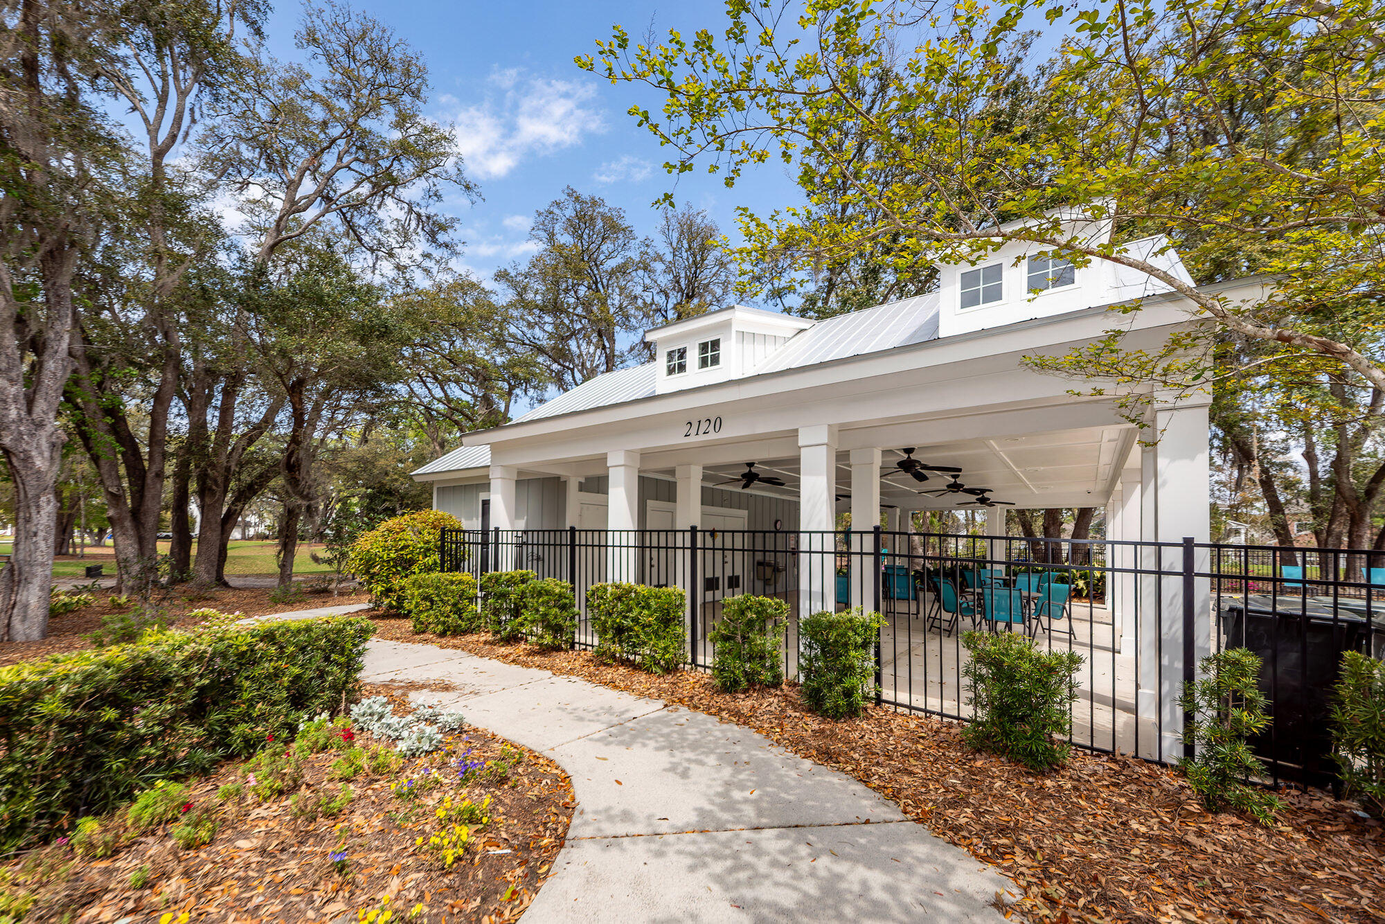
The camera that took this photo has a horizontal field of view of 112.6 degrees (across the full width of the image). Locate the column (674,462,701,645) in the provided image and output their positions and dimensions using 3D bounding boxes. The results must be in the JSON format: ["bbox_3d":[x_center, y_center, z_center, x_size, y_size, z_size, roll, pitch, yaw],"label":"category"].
[{"bbox_3d":[-0.052,1.483,7.400,0.310,2.780,0.310,-3,-5,38],"label":"column"}]

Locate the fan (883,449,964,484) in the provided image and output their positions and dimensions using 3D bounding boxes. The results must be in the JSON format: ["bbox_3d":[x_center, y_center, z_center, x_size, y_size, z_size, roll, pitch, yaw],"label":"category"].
[{"bbox_3d":[3.352,0.025,7.100,1.380,0.380,1.380,-3,-5,38],"label":"fan"}]

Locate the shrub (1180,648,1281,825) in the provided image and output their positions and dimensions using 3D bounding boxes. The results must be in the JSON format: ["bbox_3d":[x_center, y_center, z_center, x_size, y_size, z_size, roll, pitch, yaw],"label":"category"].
[{"bbox_3d":[3.164,1.590,2.720,0.450,0.860,0.420,-3,-5,38],"label":"shrub"}]

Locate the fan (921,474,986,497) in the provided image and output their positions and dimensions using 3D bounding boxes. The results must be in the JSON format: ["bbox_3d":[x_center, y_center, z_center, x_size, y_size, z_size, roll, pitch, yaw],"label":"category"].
[{"bbox_3d":[5.408,0.467,9.479,1.520,0.380,1.520,-1,-2,37],"label":"fan"}]

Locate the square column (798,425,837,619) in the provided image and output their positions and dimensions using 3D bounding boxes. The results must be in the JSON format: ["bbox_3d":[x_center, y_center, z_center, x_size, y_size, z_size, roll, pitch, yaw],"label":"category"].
[{"bbox_3d":[1.304,1.019,4.778,0.326,2.728,0.326,-1,-2,37],"label":"square column"}]

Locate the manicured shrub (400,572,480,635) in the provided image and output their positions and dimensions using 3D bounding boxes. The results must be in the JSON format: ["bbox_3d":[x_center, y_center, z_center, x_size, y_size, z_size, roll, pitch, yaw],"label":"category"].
[{"bbox_3d":[-3.912,2.170,7.150,1.000,0.830,0.750,-3,-5,38],"label":"manicured shrub"}]

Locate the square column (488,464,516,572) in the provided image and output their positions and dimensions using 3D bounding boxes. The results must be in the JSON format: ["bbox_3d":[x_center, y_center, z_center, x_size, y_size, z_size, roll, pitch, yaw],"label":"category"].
[{"bbox_3d":[-3.146,1.455,7.657,0.326,2.728,0.326,-1,-2,37],"label":"square column"}]

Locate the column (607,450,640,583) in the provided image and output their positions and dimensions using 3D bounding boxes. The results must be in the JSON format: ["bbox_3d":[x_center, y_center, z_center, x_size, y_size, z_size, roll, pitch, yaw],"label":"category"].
[{"bbox_3d":[-0.921,1.237,6.218,0.326,2.728,0.326,-1,-2,37],"label":"column"}]

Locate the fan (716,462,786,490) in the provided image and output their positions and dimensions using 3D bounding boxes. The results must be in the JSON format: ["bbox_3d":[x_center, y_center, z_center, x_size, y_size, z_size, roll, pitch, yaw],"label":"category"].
[{"bbox_3d":[1.065,0.209,8.500,1.380,0.370,1.380,-3,-5,38],"label":"fan"}]

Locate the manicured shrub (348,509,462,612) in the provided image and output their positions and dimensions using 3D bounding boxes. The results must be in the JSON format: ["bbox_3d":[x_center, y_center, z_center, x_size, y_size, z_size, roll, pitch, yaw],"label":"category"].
[{"bbox_3d":[-6.401,2.195,10.290,2.350,2.250,2.100,-1,-2,37],"label":"manicured shrub"}]

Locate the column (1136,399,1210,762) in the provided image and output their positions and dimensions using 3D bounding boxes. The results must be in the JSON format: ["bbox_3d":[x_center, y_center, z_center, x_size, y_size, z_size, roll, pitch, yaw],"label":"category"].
[{"bbox_3d":[3.529,0.800,3.339,0.326,2.728,0.326,-1,-2,37],"label":"column"}]

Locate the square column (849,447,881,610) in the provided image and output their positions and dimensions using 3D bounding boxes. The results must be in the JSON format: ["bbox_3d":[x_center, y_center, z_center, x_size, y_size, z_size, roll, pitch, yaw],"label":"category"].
[{"bbox_3d":[2.238,1.248,5.950,0.310,2.750,0.310,-3,-5,38],"label":"square column"}]

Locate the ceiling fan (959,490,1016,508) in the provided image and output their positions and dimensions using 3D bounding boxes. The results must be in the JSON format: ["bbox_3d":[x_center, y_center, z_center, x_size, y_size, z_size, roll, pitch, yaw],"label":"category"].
[{"bbox_3d":[7.537,0.935,11.959,1.520,0.380,1.520,-1,-2,37],"label":"ceiling fan"}]

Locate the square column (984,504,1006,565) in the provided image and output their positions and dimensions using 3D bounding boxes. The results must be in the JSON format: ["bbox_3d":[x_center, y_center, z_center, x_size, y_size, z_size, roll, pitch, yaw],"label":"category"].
[{"bbox_3d":[8.654,2.636,13.355,0.326,2.728,0.326,-1,-2,37],"label":"square column"}]

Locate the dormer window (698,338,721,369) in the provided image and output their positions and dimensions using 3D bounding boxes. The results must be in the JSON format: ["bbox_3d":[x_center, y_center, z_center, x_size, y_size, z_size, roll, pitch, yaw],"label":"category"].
[{"bbox_3d":[0.322,-2.015,8.600,0.480,0.580,0.090,-3,-5,38],"label":"dormer window"}]

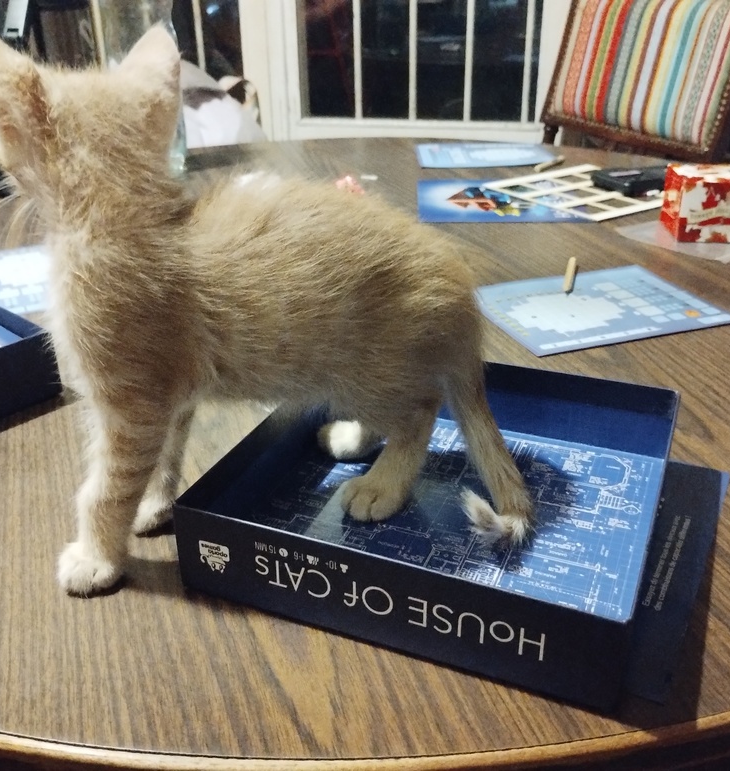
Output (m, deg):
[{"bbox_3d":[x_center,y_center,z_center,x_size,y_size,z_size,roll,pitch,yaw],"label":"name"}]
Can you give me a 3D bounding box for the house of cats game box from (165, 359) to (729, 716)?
[{"bbox_3d":[0.040,0.045,0.386,0.182,0.043,0.176,10,29,22],"label":"house of cats game box"}]

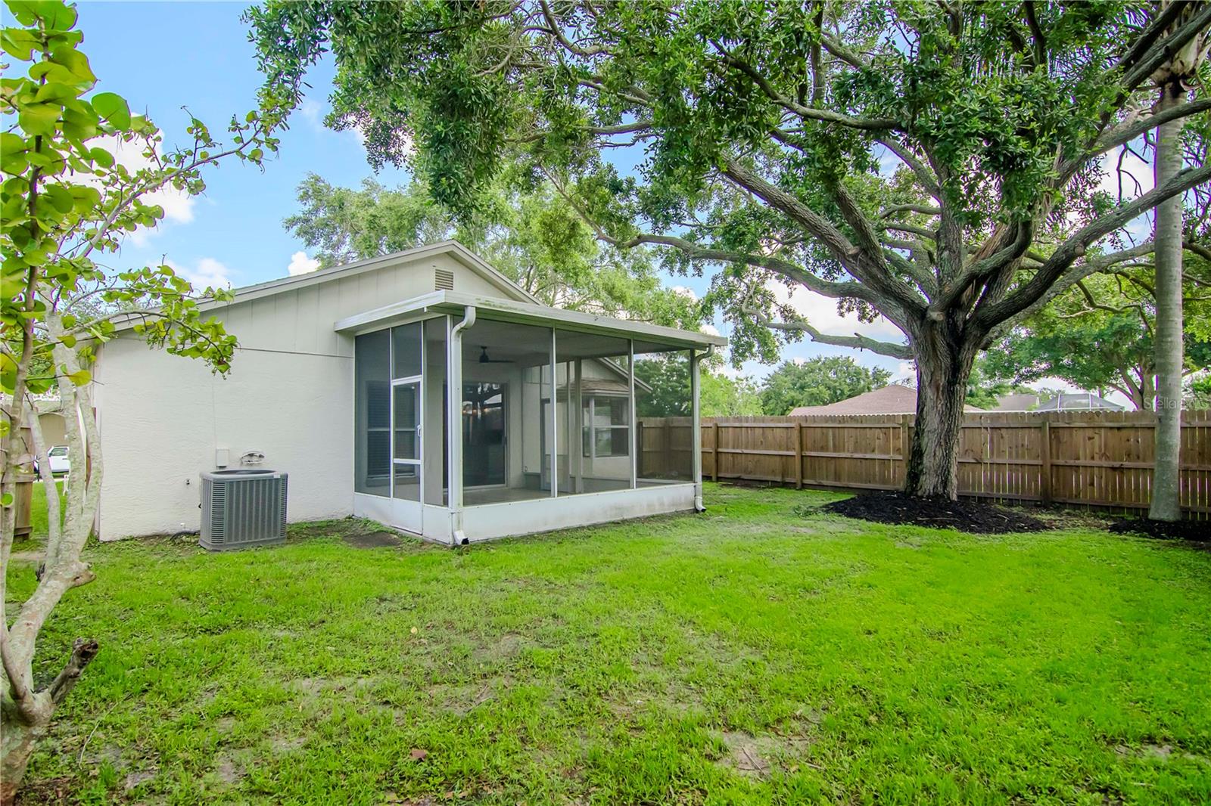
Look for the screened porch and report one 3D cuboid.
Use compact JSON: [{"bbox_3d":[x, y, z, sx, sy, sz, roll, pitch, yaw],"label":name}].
[{"bbox_3d":[-1.213,0.396,9.083,4.658,2.850,3.201,2,-5,-43],"label":"screened porch"}]

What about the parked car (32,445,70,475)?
[{"bbox_3d":[-27.800,3.040,27.740,4.900,1.720,1.850,0,-4,-18],"label":"parked car"}]

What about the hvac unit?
[{"bbox_3d":[-4.500,1.330,6.720,0.820,0.830,0.820,2,-5,-43],"label":"hvac unit"}]

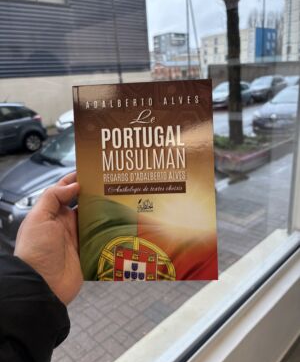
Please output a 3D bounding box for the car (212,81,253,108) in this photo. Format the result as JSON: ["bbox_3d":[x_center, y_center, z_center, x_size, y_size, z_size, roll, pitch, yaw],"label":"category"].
[{"bbox_3d":[4.900,-5.300,18.500,1.770,1.480,4.200,10,23,37],"label":"car"}]

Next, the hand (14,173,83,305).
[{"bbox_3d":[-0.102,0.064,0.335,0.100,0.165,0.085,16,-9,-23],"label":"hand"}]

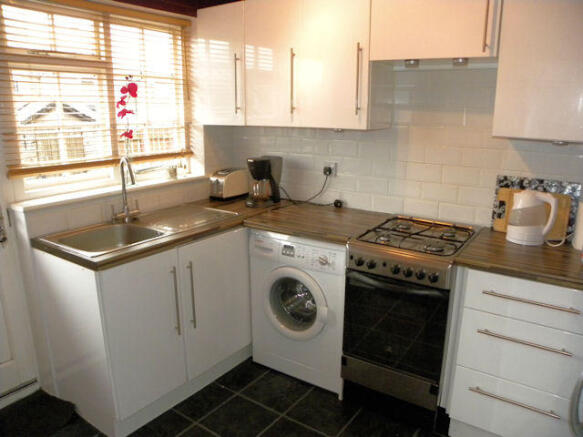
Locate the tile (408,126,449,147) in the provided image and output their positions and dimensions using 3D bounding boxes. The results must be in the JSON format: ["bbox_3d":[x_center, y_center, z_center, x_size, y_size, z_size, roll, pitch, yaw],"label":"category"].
[{"bbox_3d":[0.739,-0.441,2.367,0.200,0.100,0.010,10,17,35],"label":"tile"}]

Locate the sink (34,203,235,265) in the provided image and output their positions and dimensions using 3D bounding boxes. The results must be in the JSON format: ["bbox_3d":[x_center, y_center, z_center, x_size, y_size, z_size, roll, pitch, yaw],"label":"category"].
[{"bbox_3d":[-0.747,0.118,2.342,0.480,0.180,0.950,9,16,32],"label":"sink"}]

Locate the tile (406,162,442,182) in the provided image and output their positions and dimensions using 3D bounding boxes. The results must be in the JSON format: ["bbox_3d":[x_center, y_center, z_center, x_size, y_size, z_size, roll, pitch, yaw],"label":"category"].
[{"bbox_3d":[0.735,-0.254,2.415,0.200,0.100,0.010,10,17,35],"label":"tile"}]

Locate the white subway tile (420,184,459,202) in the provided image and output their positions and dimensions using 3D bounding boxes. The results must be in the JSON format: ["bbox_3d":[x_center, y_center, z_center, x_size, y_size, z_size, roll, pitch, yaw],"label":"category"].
[{"bbox_3d":[0.816,-0.143,2.411,0.200,0.100,0.010,10,16,34],"label":"white subway tile"}]

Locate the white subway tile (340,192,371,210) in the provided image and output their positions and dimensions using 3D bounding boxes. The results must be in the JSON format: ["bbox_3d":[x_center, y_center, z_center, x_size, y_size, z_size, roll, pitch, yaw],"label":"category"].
[{"bbox_3d":[0.405,-0.108,2.696,0.200,0.100,0.010,10,17,35],"label":"white subway tile"}]

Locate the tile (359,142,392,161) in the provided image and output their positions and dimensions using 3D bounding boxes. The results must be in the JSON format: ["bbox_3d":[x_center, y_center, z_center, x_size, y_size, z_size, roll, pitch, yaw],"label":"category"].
[{"bbox_3d":[0.492,-0.396,2.588,0.200,0.100,0.010,10,16,34],"label":"tile"}]

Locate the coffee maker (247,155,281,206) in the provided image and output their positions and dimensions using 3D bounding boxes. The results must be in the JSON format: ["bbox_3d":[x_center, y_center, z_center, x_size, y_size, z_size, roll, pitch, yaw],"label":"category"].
[{"bbox_3d":[-0.180,-0.248,2.887,0.170,0.290,0.220,10,16,34],"label":"coffee maker"}]

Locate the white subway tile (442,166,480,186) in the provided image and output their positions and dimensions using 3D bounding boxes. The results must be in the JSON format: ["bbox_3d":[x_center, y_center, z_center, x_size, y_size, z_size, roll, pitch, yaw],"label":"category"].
[{"bbox_3d":[0.912,-0.226,2.335,0.200,0.100,0.010,9,16,33],"label":"white subway tile"}]

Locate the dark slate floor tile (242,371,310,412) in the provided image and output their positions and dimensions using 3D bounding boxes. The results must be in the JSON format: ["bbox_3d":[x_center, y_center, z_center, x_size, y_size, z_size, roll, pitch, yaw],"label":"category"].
[{"bbox_3d":[-0.080,0.943,2.406,0.300,0.010,0.300,10,17,35],"label":"dark slate floor tile"}]

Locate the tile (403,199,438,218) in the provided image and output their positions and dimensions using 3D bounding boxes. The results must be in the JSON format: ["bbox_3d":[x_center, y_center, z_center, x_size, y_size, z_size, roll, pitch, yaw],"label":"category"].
[{"bbox_3d":[0.735,-0.058,2.490,0.200,0.100,0.010,10,16,34],"label":"tile"}]

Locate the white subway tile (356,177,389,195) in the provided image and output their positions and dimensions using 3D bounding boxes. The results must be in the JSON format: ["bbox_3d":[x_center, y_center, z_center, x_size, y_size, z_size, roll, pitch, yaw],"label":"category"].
[{"bbox_3d":[0.493,-0.198,2.638,0.200,0.100,0.010,9,16,33],"label":"white subway tile"}]

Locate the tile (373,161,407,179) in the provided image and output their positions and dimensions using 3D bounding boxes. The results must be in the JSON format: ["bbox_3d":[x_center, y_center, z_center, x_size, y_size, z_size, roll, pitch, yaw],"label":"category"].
[{"bbox_3d":[0.571,-0.281,2.530,0.200,0.100,0.010,10,17,35],"label":"tile"}]

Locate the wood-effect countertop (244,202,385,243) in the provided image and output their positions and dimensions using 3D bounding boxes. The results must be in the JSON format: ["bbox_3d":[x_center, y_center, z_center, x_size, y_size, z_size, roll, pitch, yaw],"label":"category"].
[{"bbox_3d":[0.179,0.009,2.523,0.673,0.038,0.618,9,16,33],"label":"wood-effect countertop"}]

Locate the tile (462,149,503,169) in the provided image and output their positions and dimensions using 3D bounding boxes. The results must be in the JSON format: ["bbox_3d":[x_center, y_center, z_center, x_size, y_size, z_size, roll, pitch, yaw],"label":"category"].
[{"bbox_3d":[0.969,-0.306,2.229,0.200,0.100,0.010,10,17,35],"label":"tile"}]

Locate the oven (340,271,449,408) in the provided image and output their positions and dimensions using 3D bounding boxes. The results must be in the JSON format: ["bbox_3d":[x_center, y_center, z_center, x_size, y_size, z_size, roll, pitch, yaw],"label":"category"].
[{"bbox_3d":[0.618,0.494,2.241,0.490,0.590,0.580,10,17,35],"label":"oven"}]

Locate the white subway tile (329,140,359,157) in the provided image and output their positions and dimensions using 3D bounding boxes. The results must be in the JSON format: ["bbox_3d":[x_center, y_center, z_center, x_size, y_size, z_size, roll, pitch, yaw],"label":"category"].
[{"bbox_3d":[0.325,-0.425,2.701,0.200,0.100,0.010,9,16,33],"label":"white subway tile"}]

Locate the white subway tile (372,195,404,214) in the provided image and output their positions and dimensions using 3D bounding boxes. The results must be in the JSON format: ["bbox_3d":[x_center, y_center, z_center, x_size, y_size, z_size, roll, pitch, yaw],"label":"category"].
[{"bbox_3d":[0.577,-0.084,2.606,0.200,0.100,0.010,9,16,33],"label":"white subway tile"}]

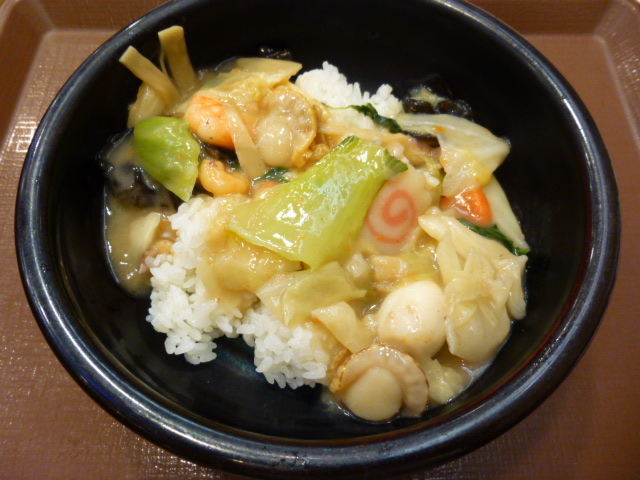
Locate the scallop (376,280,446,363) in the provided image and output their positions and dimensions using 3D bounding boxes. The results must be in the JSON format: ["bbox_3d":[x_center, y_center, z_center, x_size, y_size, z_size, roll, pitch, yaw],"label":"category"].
[{"bbox_3d":[0.033,0.029,0.168,0.024,0.022,0.026,0,65,0],"label":"scallop"}]

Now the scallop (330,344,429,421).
[{"bbox_3d":[0.021,0.050,0.161,0.032,0.015,0.027,4,65,2],"label":"scallop"}]

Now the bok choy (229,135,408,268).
[{"bbox_3d":[0.000,-0.016,0.181,0.038,0.017,0.058,39,71,17],"label":"bok choy"}]

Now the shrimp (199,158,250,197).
[{"bbox_3d":[-0.041,-0.026,0.199,0.020,0.012,0.015,23,67,11],"label":"shrimp"}]

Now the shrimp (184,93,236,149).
[{"bbox_3d":[-0.049,-0.053,0.206,0.021,0.017,0.024,-23,67,-10],"label":"shrimp"}]

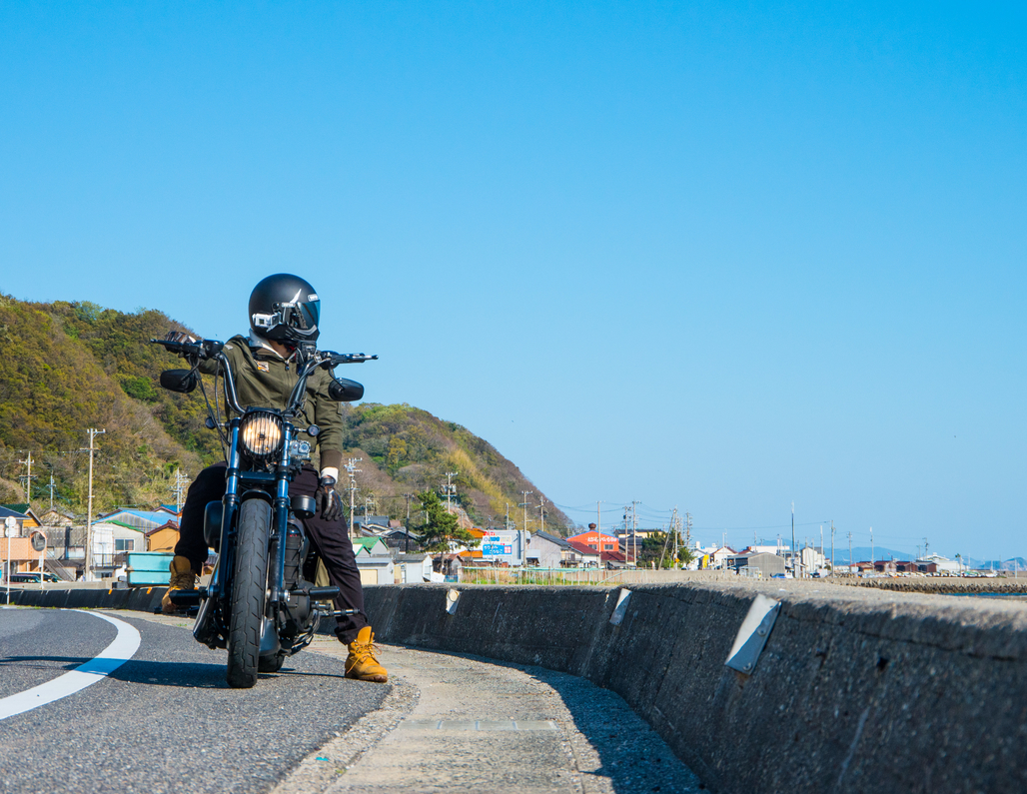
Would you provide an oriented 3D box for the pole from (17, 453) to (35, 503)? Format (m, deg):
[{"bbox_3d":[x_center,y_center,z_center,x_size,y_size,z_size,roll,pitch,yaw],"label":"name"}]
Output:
[{"bbox_3d":[-45.889,11.126,224.567,1.700,11.950,0.500,0,-4,0],"label":"pole"}]

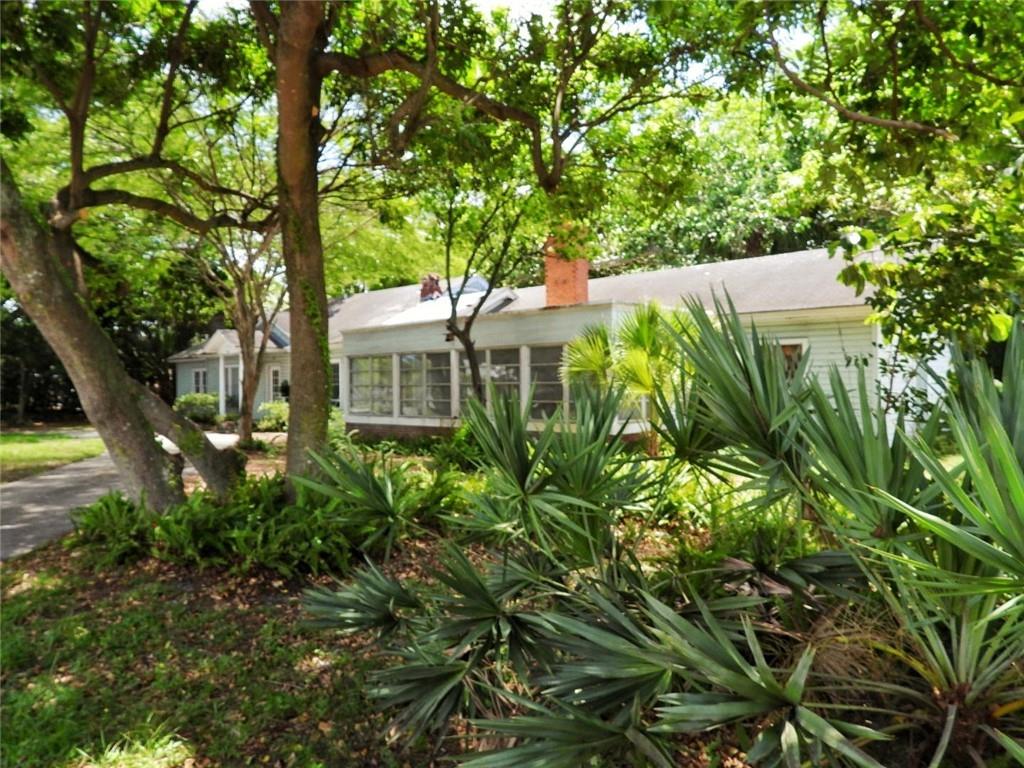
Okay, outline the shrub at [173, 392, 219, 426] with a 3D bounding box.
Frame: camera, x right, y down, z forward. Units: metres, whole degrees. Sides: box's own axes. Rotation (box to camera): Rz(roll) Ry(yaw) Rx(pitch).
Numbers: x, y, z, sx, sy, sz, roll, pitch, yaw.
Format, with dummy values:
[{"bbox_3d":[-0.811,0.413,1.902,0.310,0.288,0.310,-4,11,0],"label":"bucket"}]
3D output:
[{"bbox_3d":[-11.367,0.916,25.500,1.600,1.250,1.500,0,0,0],"label":"shrub"}]

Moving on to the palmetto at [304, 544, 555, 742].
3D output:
[{"bbox_3d":[-0.378,1.130,3.250,1.120,0.650,0.950,0,0,0],"label":"palmetto"}]

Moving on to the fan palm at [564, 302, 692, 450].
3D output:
[{"bbox_3d":[2.232,-0.067,13.600,2.400,3.000,2.200,0,0,0],"label":"fan palm"}]

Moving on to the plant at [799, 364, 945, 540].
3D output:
[{"bbox_3d":[1.316,0.262,2.600,0.520,0.660,0.480,0,0,0],"label":"plant"}]

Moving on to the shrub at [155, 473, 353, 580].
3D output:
[{"bbox_3d":[-2.366,1.200,6.600,1.750,0.640,1.300,0,0,0],"label":"shrub"}]

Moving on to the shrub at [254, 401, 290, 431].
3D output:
[{"bbox_3d":[-7.793,1.046,23.200,1.250,1.000,1.200,0,0,0],"label":"shrub"}]

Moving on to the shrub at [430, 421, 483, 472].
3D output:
[{"bbox_3d":[-1.058,1.133,13.300,1.050,0.950,1.000,0,0,0],"label":"shrub"}]

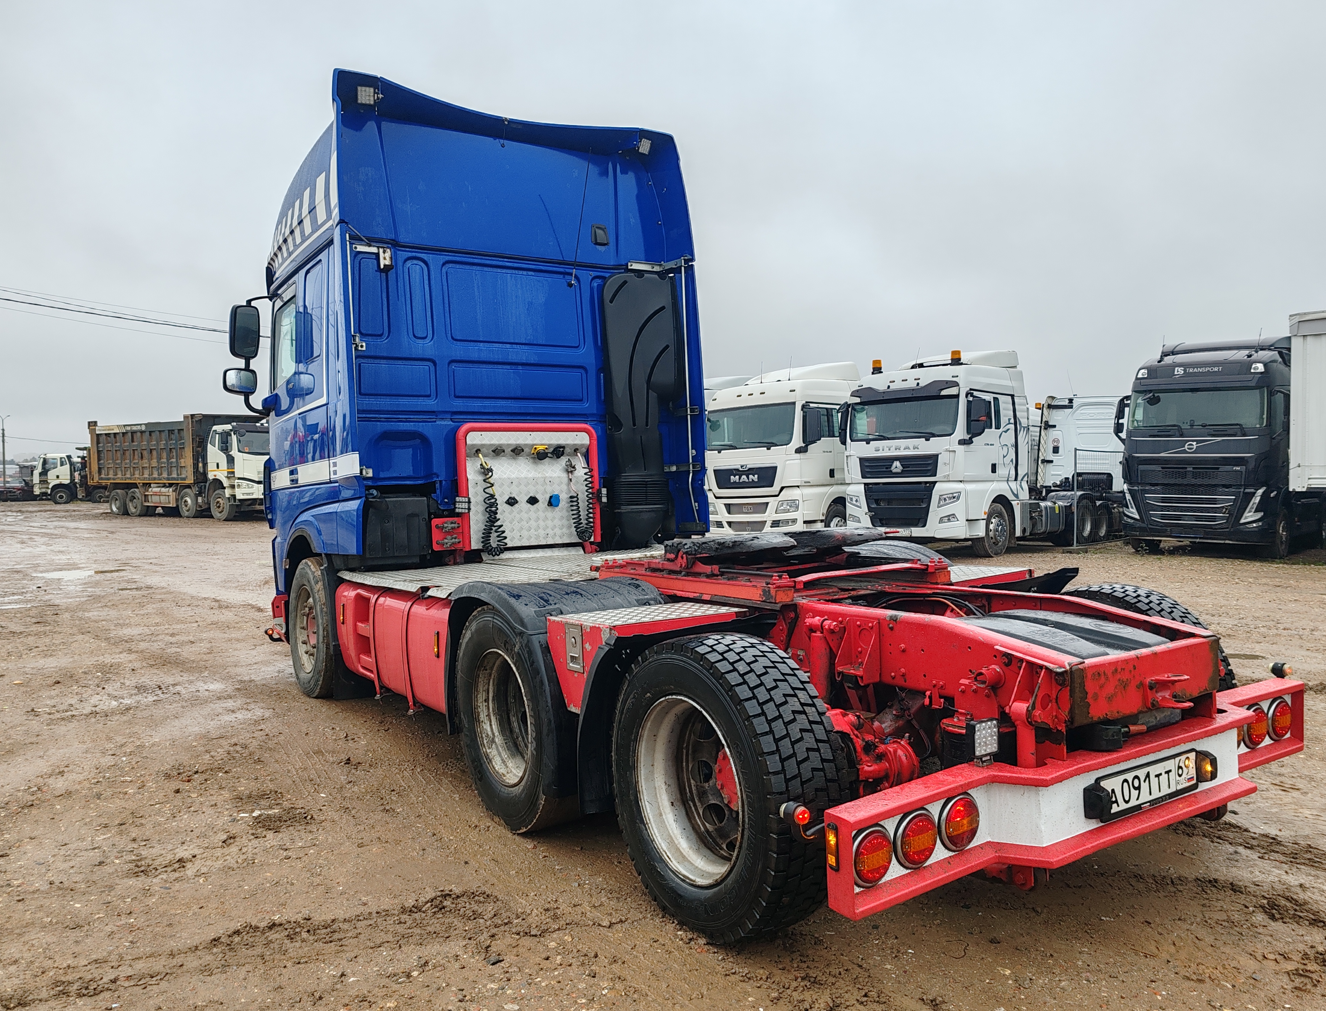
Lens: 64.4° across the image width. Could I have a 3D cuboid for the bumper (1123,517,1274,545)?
[{"bbox_3d":[9.950,0.467,19.600,2.480,0.410,0.460,1,2,42],"label":"bumper"}]

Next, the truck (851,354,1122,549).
[{"bbox_3d":[6.781,-1.061,21.849,2.520,3.920,6.950,1,2,43],"label":"truck"}]

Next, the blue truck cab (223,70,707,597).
[{"bbox_3d":[-1.528,-0.985,7.815,2.600,3.170,2.750,-4,2,-34],"label":"blue truck cab"}]

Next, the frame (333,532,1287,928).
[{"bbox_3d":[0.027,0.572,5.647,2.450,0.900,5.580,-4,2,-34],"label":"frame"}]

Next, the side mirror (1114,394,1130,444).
[{"bbox_3d":[9.030,-1.700,20.660,0.250,0.950,0.220,1,2,42],"label":"side mirror"}]

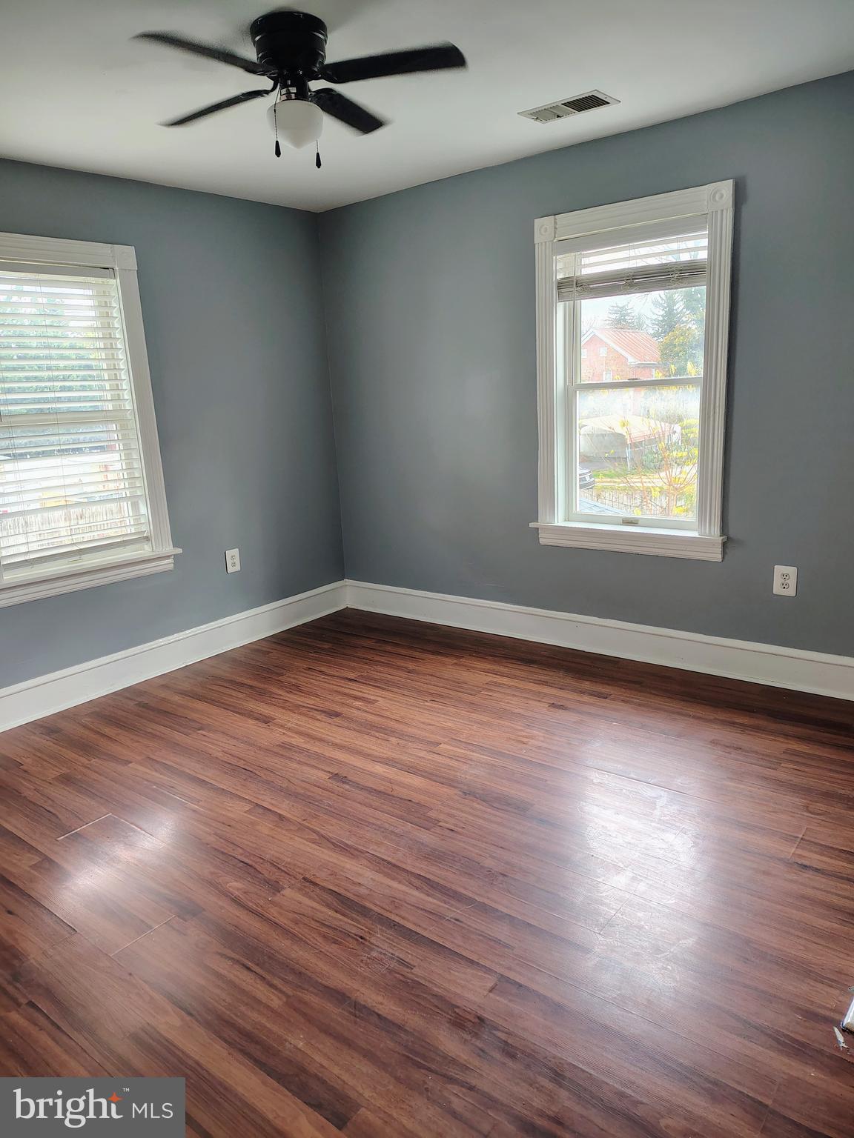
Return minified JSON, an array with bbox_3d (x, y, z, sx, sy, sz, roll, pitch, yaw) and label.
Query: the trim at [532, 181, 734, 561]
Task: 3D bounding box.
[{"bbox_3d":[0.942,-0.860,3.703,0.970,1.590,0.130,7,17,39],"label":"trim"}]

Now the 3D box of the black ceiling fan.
[{"bbox_3d":[-0.391,-1.395,2.329,1.020,0.360,1.020,5,15,30],"label":"black ceiling fan"}]

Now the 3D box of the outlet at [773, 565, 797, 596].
[{"bbox_3d":[1.550,0.054,3.421,0.085,0.127,0.010,7,17,39],"label":"outlet"}]

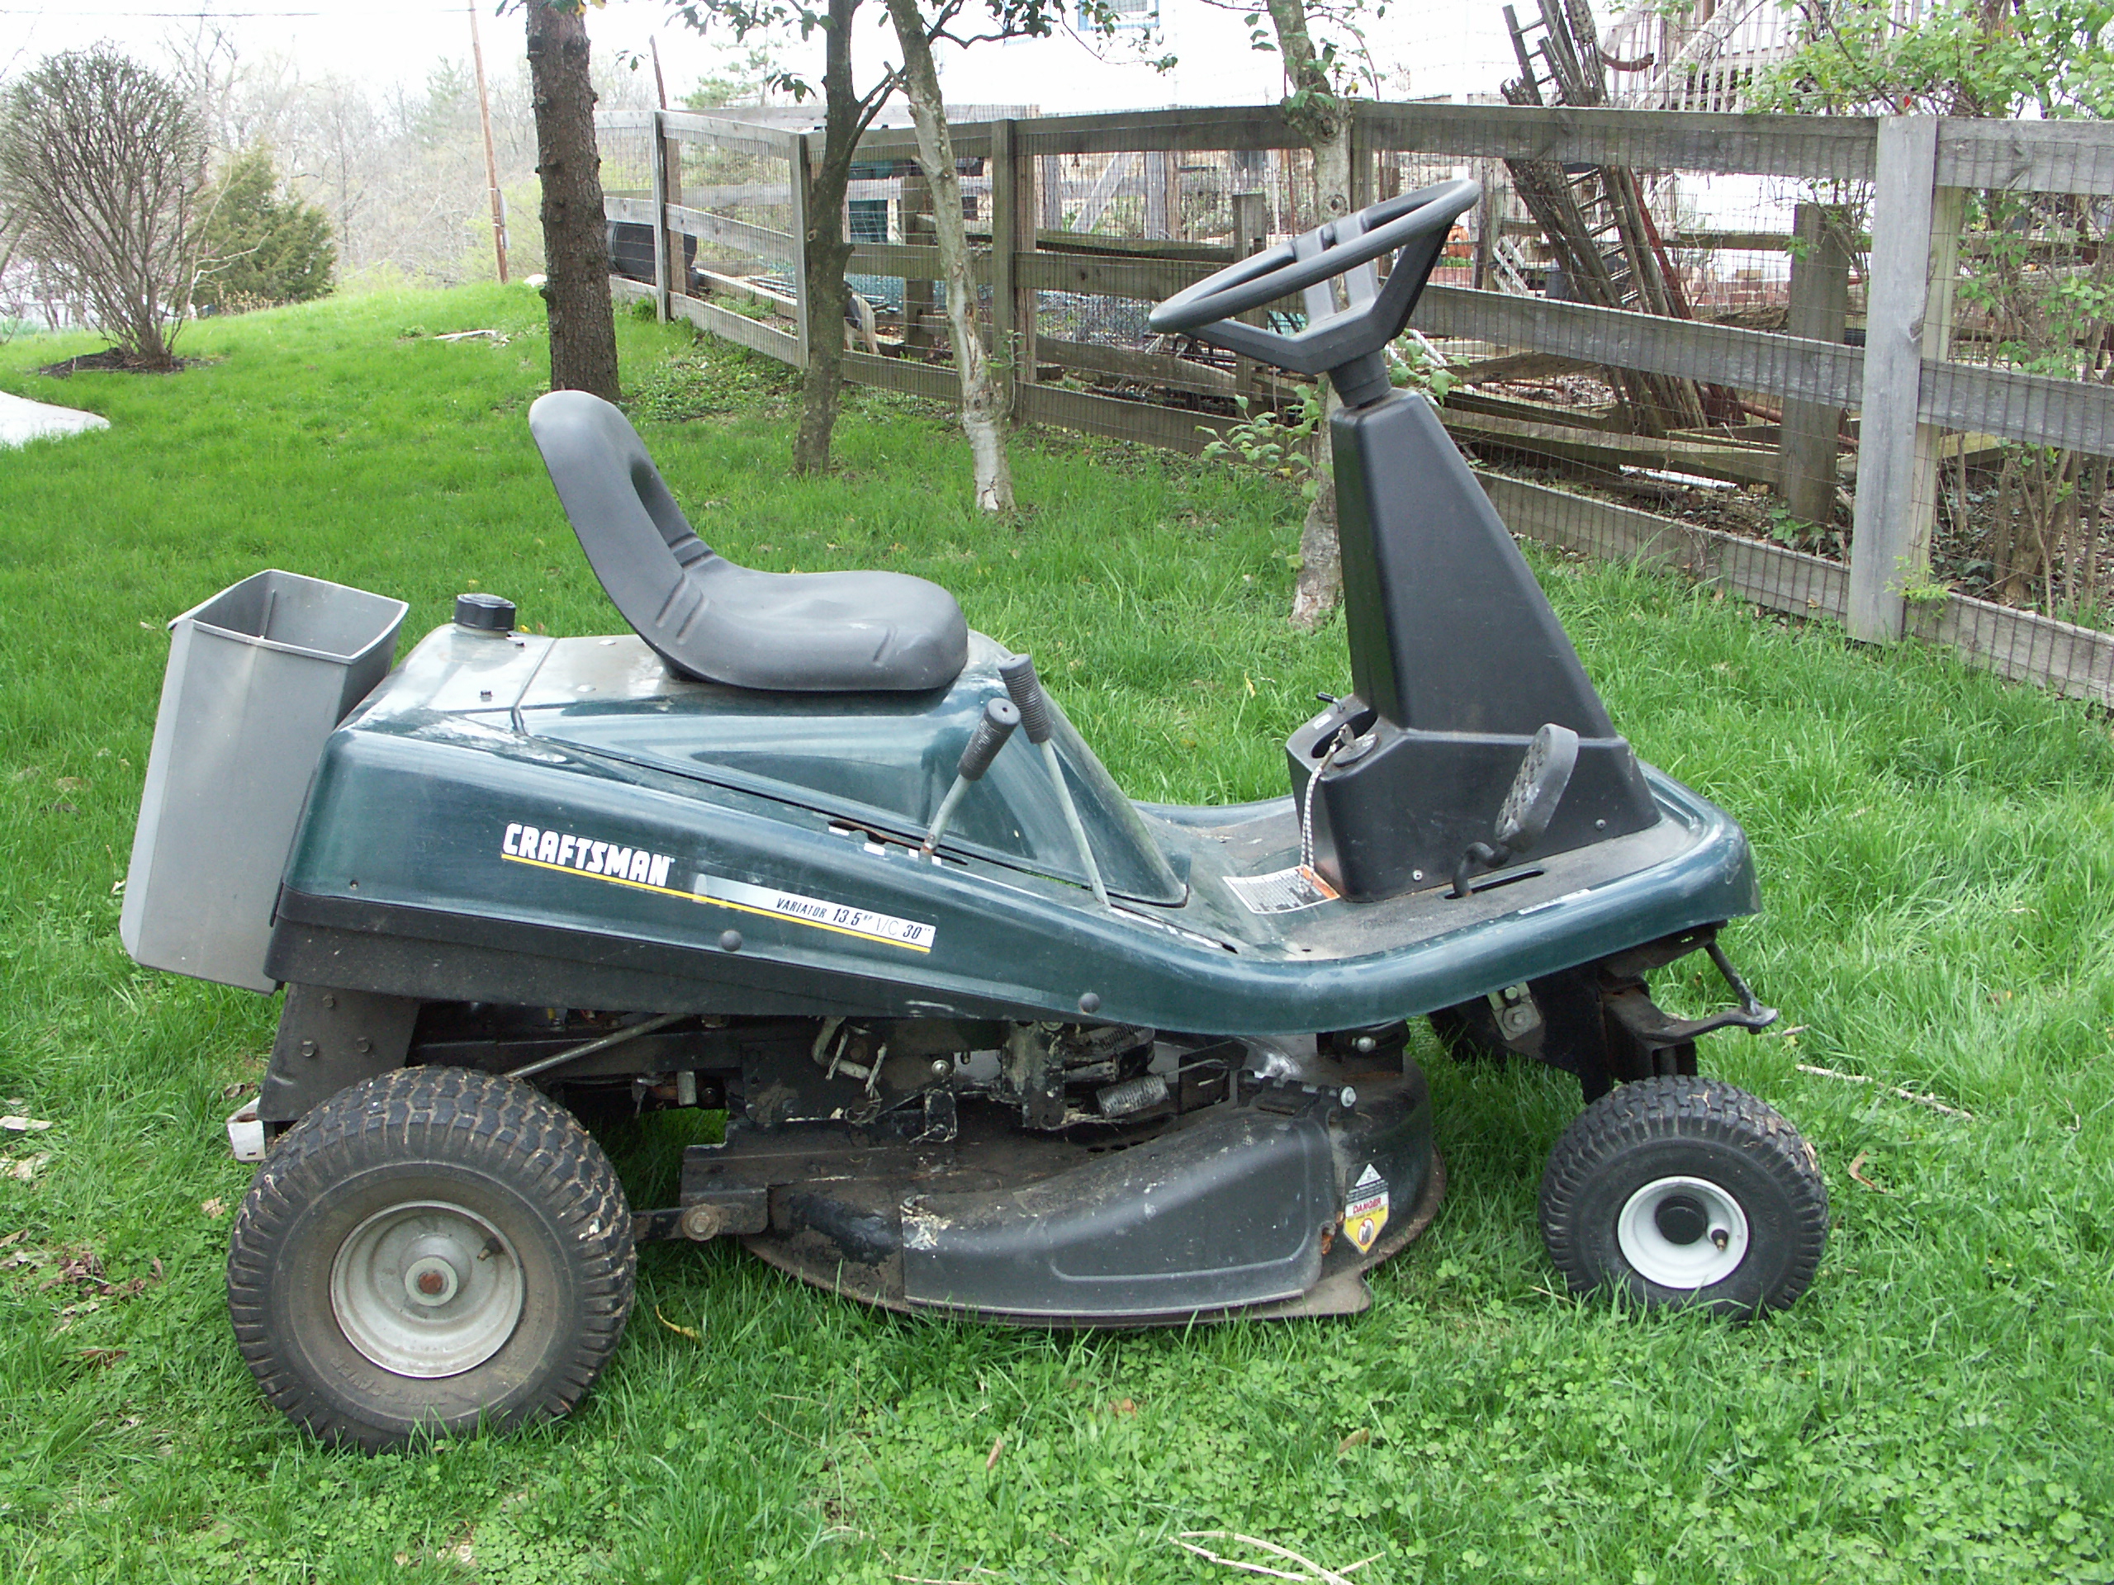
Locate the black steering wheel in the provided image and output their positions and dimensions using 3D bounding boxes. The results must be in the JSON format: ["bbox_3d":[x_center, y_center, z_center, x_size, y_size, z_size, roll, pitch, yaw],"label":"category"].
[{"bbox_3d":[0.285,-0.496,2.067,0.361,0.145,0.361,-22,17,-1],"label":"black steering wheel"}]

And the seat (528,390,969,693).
[{"bbox_3d":[-0.305,-0.268,2.052,0.418,0.280,0.410,-3,15,-7],"label":"seat"}]

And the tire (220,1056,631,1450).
[{"bbox_3d":[-0.572,0.431,1.866,0.356,0.356,0.155,-3,15,-7],"label":"tire"}]

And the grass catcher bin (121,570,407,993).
[{"bbox_3d":[-0.797,-0.021,2.035,0.164,0.336,0.315,14,13,-11],"label":"grass catcher bin"}]

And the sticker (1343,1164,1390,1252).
[{"bbox_3d":[0.309,0.415,2.010,0.058,0.093,0.004,-11,18,-33],"label":"sticker"}]

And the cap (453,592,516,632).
[{"bbox_3d":[-0.577,-0.181,2.039,0.061,0.030,0.061,6,14,-9],"label":"cap"}]

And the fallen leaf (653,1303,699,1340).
[{"bbox_3d":[-0.385,0.533,2.028,0.032,0.020,0.044,-3,15,-7],"label":"fallen leaf"}]

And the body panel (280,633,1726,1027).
[{"bbox_3d":[-0.012,-0.012,2.162,1.480,0.380,0.580,-3,15,-7],"label":"body panel"}]

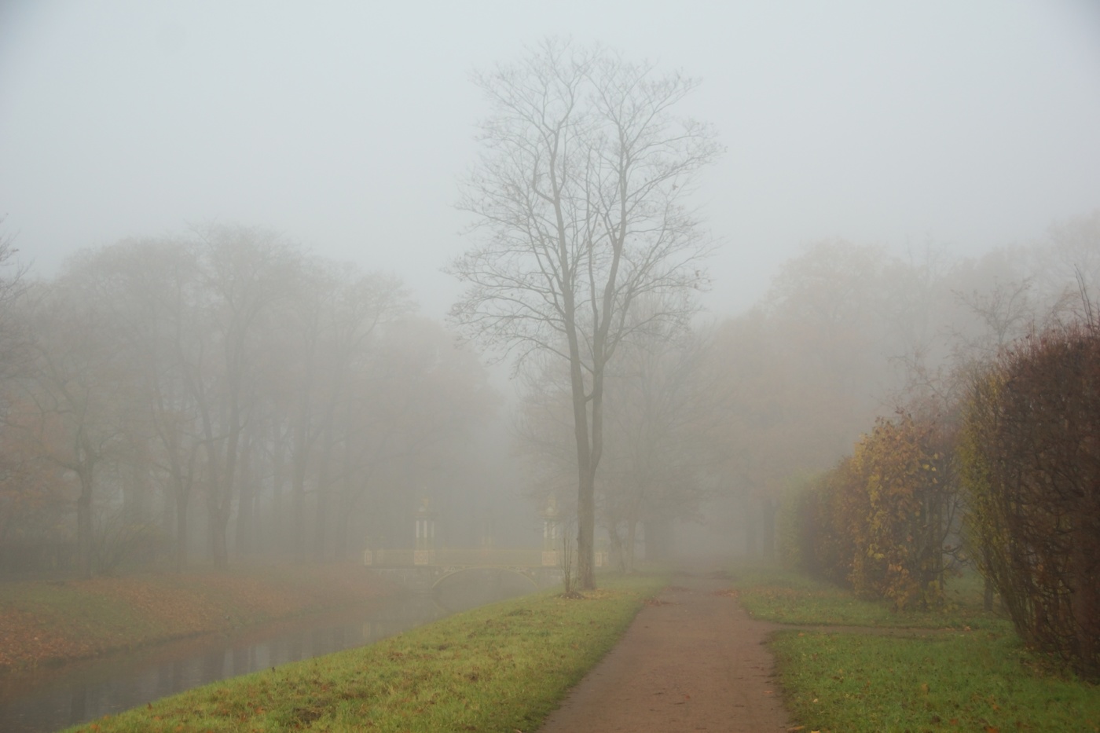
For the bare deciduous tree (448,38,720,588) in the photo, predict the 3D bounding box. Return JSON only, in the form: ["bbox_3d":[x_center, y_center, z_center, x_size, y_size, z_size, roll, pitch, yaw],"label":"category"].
[{"bbox_3d":[1.000,-1.660,60.200,8.100,16.300,7.700,0,-5,0],"label":"bare deciduous tree"}]

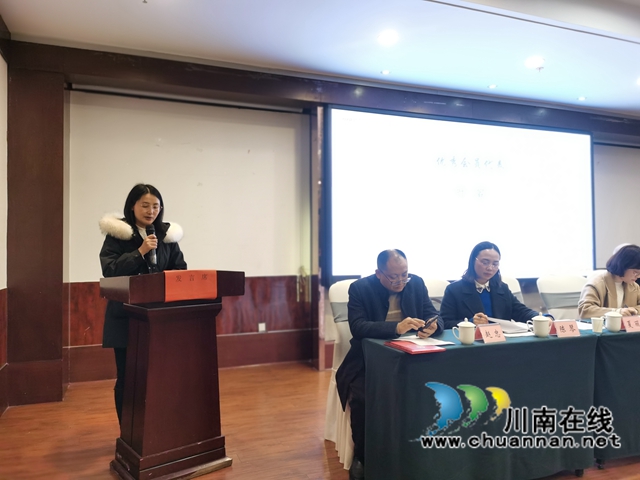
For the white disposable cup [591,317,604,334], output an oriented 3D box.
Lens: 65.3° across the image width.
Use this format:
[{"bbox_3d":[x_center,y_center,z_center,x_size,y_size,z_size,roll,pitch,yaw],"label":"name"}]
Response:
[{"bbox_3d":[1.576,0.481,2.833,0.072,0.085,0.072,0,-1,0],"label":"white disposable cup"}]

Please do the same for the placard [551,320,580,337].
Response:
[{"bbox_3d":[1.371,0.494,2.801,0.160,0.083,0.085,0,-1,-20],"label":"placard"}]

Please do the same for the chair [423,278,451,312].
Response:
[{"bbox_3d":[0.815,0.796,3.269,0.470,1.000,0.540,0,-1,-21],"label":"chair"}]

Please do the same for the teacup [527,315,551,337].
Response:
[{"bbox_3d":[1.202,0.468,2.740,0.127,0.137,0.094,0,-1,-18],"label":"teacup"}]

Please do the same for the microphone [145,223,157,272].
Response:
[{"bbox_3d":[-1.062,0.041,3.160,0.052,0.268,0.052,0,-13,-30],"label":"microphone"}]

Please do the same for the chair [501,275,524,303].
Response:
[{"bbox_3d":[1.417,0.796,3.503,0.470,1.000,0.540,0,-1,-21],"label":"chair"}]

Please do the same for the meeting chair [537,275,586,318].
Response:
[{"bbox_3d":[1.986,0.795,3.691,0.470,1.000,0.540,0,-1,-17],"label":"meeting chair"}]

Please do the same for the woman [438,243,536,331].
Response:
[{"bbox_3d":[1.089,0.652,3.252,0.620,1.270,0.720,0,-1,-16],"label":"woman"}]

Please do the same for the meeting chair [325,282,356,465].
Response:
[{"bbox_3d":[0.330,0.785,3.144,0.470,1.010,0.570,0,-1,-22],"label":"meeting chair"}]

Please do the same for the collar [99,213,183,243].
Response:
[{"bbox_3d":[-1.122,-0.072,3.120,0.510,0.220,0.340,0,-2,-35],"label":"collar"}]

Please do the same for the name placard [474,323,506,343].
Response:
[{"bbox_3d":[0.875,0.480,2.589,0.145,0.088,0.105,0,-1,-22],"label":"name placard"}]

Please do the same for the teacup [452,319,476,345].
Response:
[{"bbox_3d":[0.726,0.457,2.513,0.120,0.132,0.093,0,-1,-3],"label":"teacup"}]

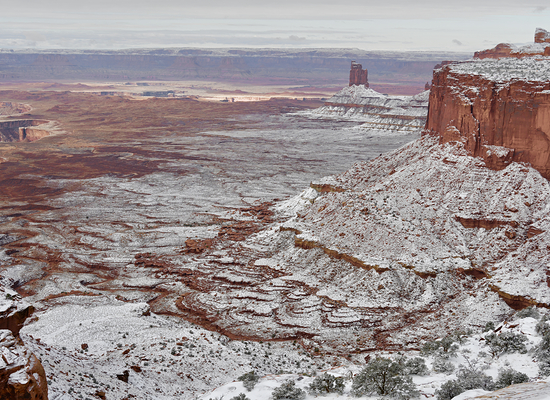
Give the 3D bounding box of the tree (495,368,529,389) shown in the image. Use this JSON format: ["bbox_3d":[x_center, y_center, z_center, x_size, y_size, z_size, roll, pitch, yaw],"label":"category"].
[{"bbox_3d":[18.589,13.932,60.000,2.661,1.611,2.395,0,11,0],"label":"tree"}]

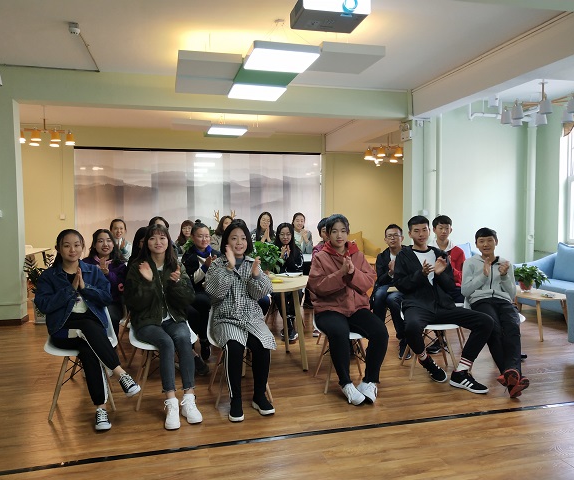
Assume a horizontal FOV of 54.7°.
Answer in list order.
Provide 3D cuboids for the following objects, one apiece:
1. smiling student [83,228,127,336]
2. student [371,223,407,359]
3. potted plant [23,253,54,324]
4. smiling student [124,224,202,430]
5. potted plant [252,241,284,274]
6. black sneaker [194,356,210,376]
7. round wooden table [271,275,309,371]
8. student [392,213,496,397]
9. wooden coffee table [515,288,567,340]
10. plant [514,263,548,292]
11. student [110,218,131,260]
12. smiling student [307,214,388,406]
[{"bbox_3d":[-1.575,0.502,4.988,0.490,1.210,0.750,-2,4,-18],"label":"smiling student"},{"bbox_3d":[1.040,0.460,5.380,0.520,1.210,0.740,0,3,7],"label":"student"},{"bbox_3d":[-2.965,0.567,6.865,0.500,0.880,0.480,-1,4,-12],"label":"potted plant"},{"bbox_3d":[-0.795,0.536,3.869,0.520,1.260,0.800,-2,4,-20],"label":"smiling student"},{"bbox_3d":[-0.183,0.204,5.200,0.310,0.350,0.310,0,3,6],"label":"potted plant"},{"bbox_3d":[-0.735,1.063,4.682,0.095,0.110,0.250,-2,4,-25],"label":"black sneaker"},{"bbox_3d":[-0.233,0.734,4.913,0.860,0.730,0.860,-1,3,0],"label":"round wooden table"},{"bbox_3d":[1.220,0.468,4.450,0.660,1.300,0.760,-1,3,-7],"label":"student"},{"bbox_3d":[2.680,0.799,6.200,0.550,0.425,0.950,-1,3,-16],"label":"wooden coffee table"},{"bbox_3d":[2.684,0.406,6.147,0.380,0.340,0.370,-1,3,0],"label":"plant"},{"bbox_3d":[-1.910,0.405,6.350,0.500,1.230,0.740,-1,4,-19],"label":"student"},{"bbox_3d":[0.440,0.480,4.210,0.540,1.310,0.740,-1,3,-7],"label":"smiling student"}]

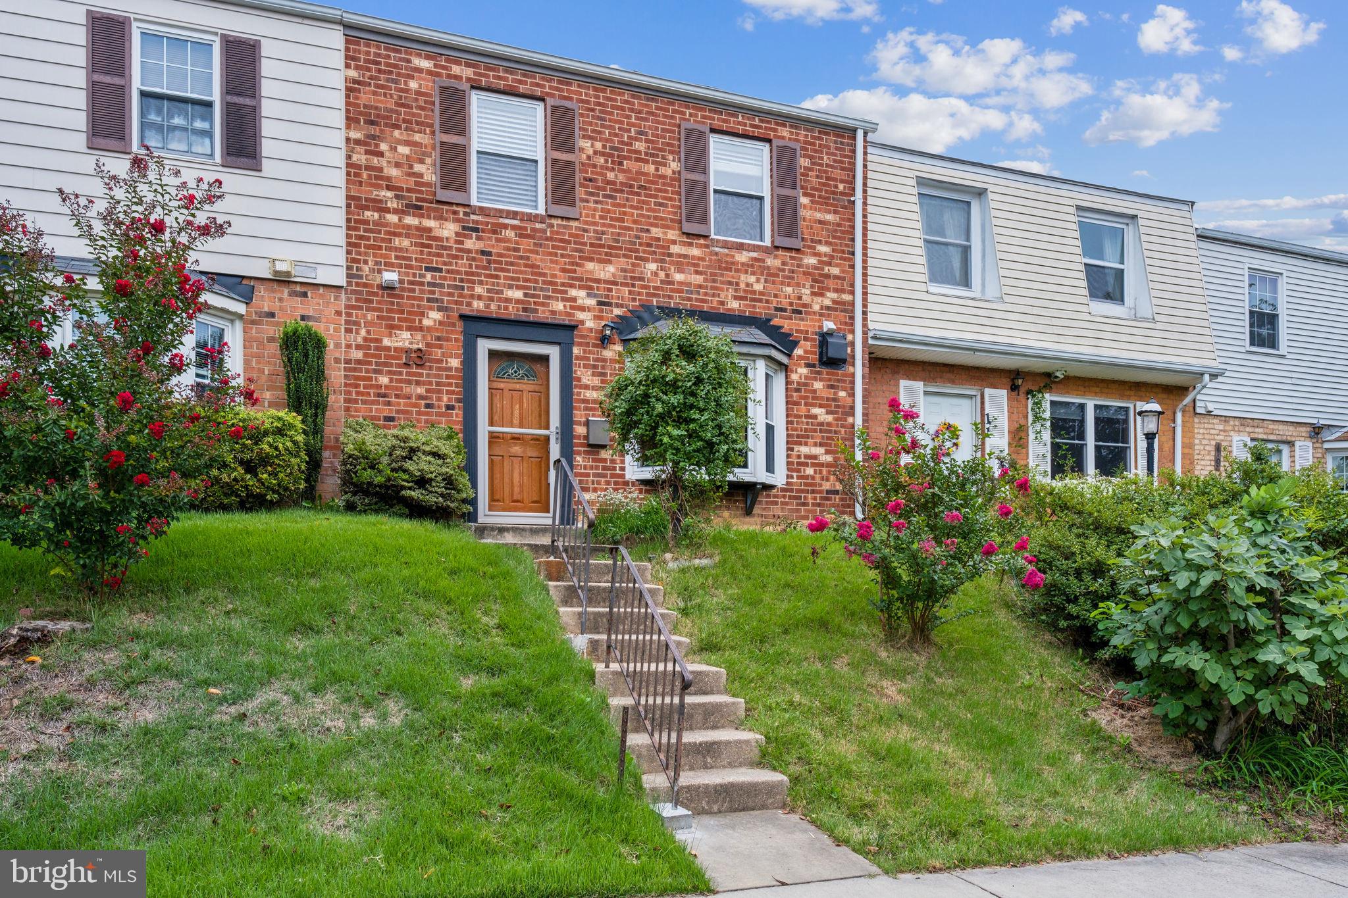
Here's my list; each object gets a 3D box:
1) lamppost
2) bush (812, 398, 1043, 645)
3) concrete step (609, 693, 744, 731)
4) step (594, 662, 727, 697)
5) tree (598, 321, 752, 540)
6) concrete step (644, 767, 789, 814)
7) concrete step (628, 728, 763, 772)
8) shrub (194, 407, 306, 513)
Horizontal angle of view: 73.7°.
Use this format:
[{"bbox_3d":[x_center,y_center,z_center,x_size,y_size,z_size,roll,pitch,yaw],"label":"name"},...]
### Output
[{"bbox_3d":[5.185,0.435,9.730,0.290,2.000,0.290,2,-4,-19],"label":"lamppost"},{"bbox_3d":[2.134,0.624,7.600,1.850,2.050,1.750,2,-4,-19],"label":"bush"},{"bbox_3d":[-0.026,1.794,6.067,0.940,0.190,0.360,2,-4,-19],"label":"concrete step"},{"bbox_3d":[-0.178,1.690,6.519,0.940,0.190,0.660,2,-4,-19],"label":"step"},{"bbox_3d":[0.016,-0.194,9.200,1.450,2.280,1.400,0,-4,0],"label":"tree"},{"bbox_3d":[0.190,2.102,5.421,0.940,0.190,0.360,2,-4,-19],"label":"concrete step"},{"bbox_3d":[0.081,1.951,5.745,0.940,0.190,0.360,2,-4,-19],"label":"concrete step"},{"bbox_3d":[-4.041,0.120,8.500,1.100,1.000,1.000,2,-4,-19],"label":"shrub"}]

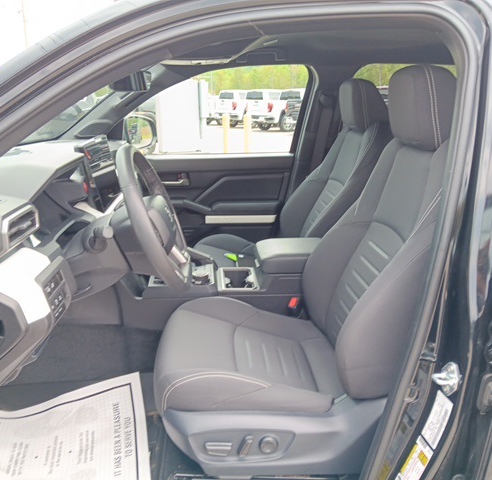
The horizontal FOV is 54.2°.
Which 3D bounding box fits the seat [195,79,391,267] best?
[{"bbox_3d":[0.178,-0.157,1.953,0.810,0.950,0.540,-1,16,-3],"label":"seat"}]

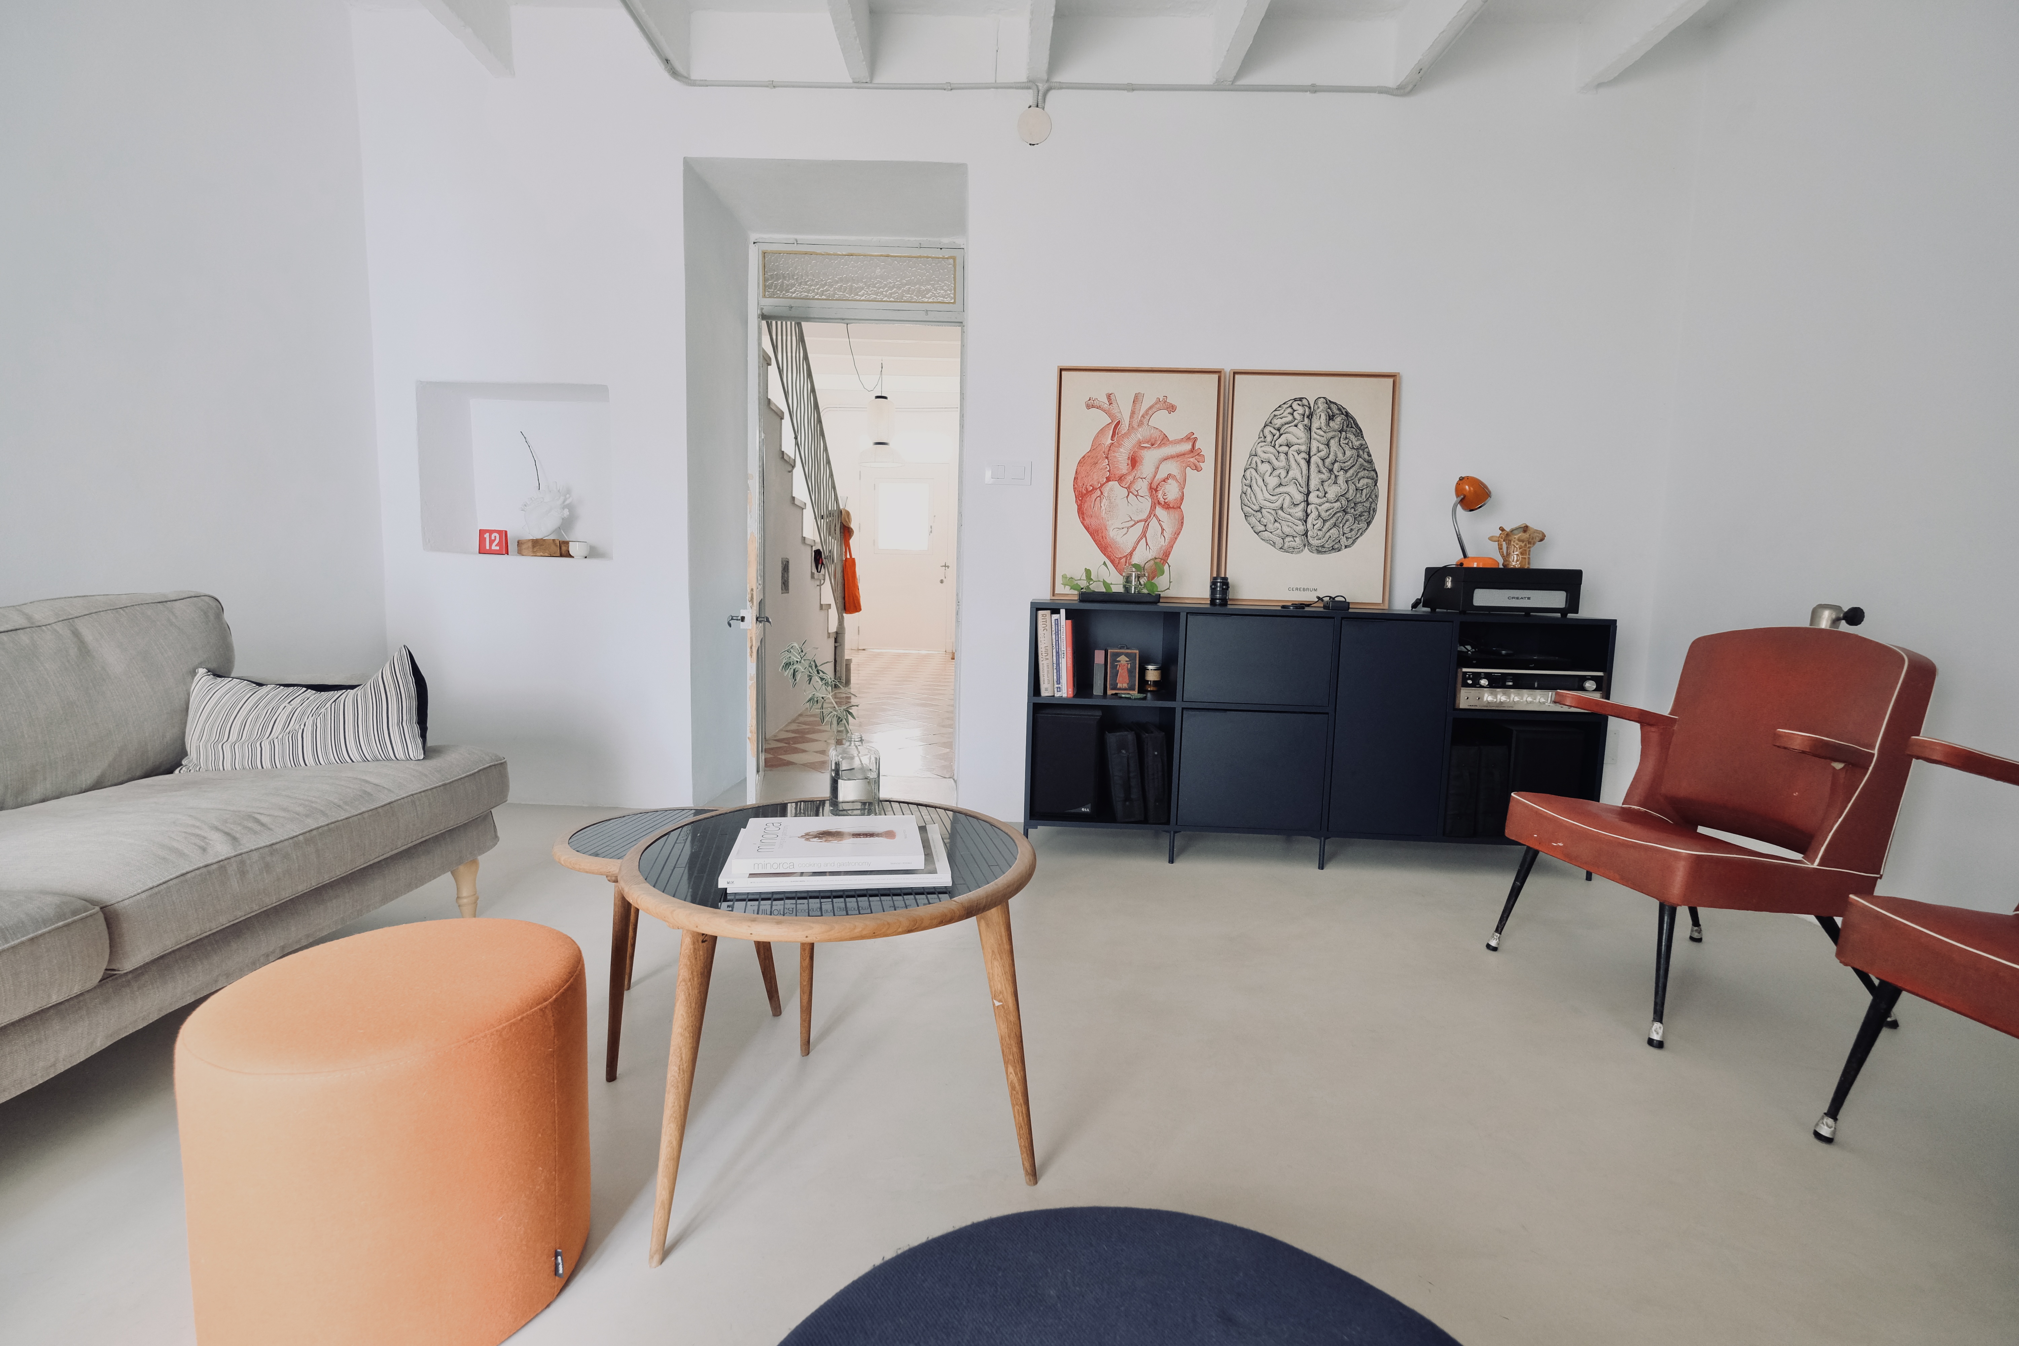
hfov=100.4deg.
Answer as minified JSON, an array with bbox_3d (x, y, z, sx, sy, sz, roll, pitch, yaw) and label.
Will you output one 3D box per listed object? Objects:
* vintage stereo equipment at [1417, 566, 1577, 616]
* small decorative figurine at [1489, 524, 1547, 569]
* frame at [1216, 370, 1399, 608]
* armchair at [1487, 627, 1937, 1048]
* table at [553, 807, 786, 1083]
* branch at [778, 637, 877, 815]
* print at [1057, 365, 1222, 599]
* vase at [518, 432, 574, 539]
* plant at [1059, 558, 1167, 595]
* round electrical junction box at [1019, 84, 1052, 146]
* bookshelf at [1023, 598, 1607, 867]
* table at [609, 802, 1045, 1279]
[{"bbox_3d":[1.534,-0.253,2.636,0.356,0.142,0.245,2,6,1],"label":"vintage stereo equipment"},{"bbox_3d":[1.577,-0.393,2.624,0.172,0.144,0.090,3,6,13],"label":"small decorative figurine"},{"bbox_3d":[1.010,-0.616,2.845,0.565,0.793,0.030,2,2,1],"label":"frame"},{"bbox_3d":[1.586,0.320,1.951,0.643,0.855,0.540,1,6,-10],"label":"armchair"},{"bbox_3d":[-0.674,0.512,1.677,0.398,0.405,0.398,2,6,2],"label":"table"},{"bbox_3d":[-0.303,0.088,1.412,0.165,0.275,0.103,2,6,1],"label":"branch"},{"bbox_3d":[0.466,-0.676,3.078,0.596,0.845,0.032,2,6,2],"label":"print"},{"bbox_3d":[-1.731,-0.678,3.114,0.176,0.383,0.138,2,6,1],"label":"vase"},{"bbox_3d":[0.358,-0.334,2.896,0.373,0.124,0.153,2,6,2],"label":"plant"},{"bbox_3d":[0.083,-1.825,2.757,0.109,0.189,0.069,2,6,1],"label":"round electrical junction box"},{"bbox_3d":[0.994,0.206,2.939,1.850,0.849,0.414,2,6,2],"label":"bookshelf"},{"bbox_3d":[-0.252,0.485,1.235,0.578,0.483,0.578,2,6,1],"label":"table"}]

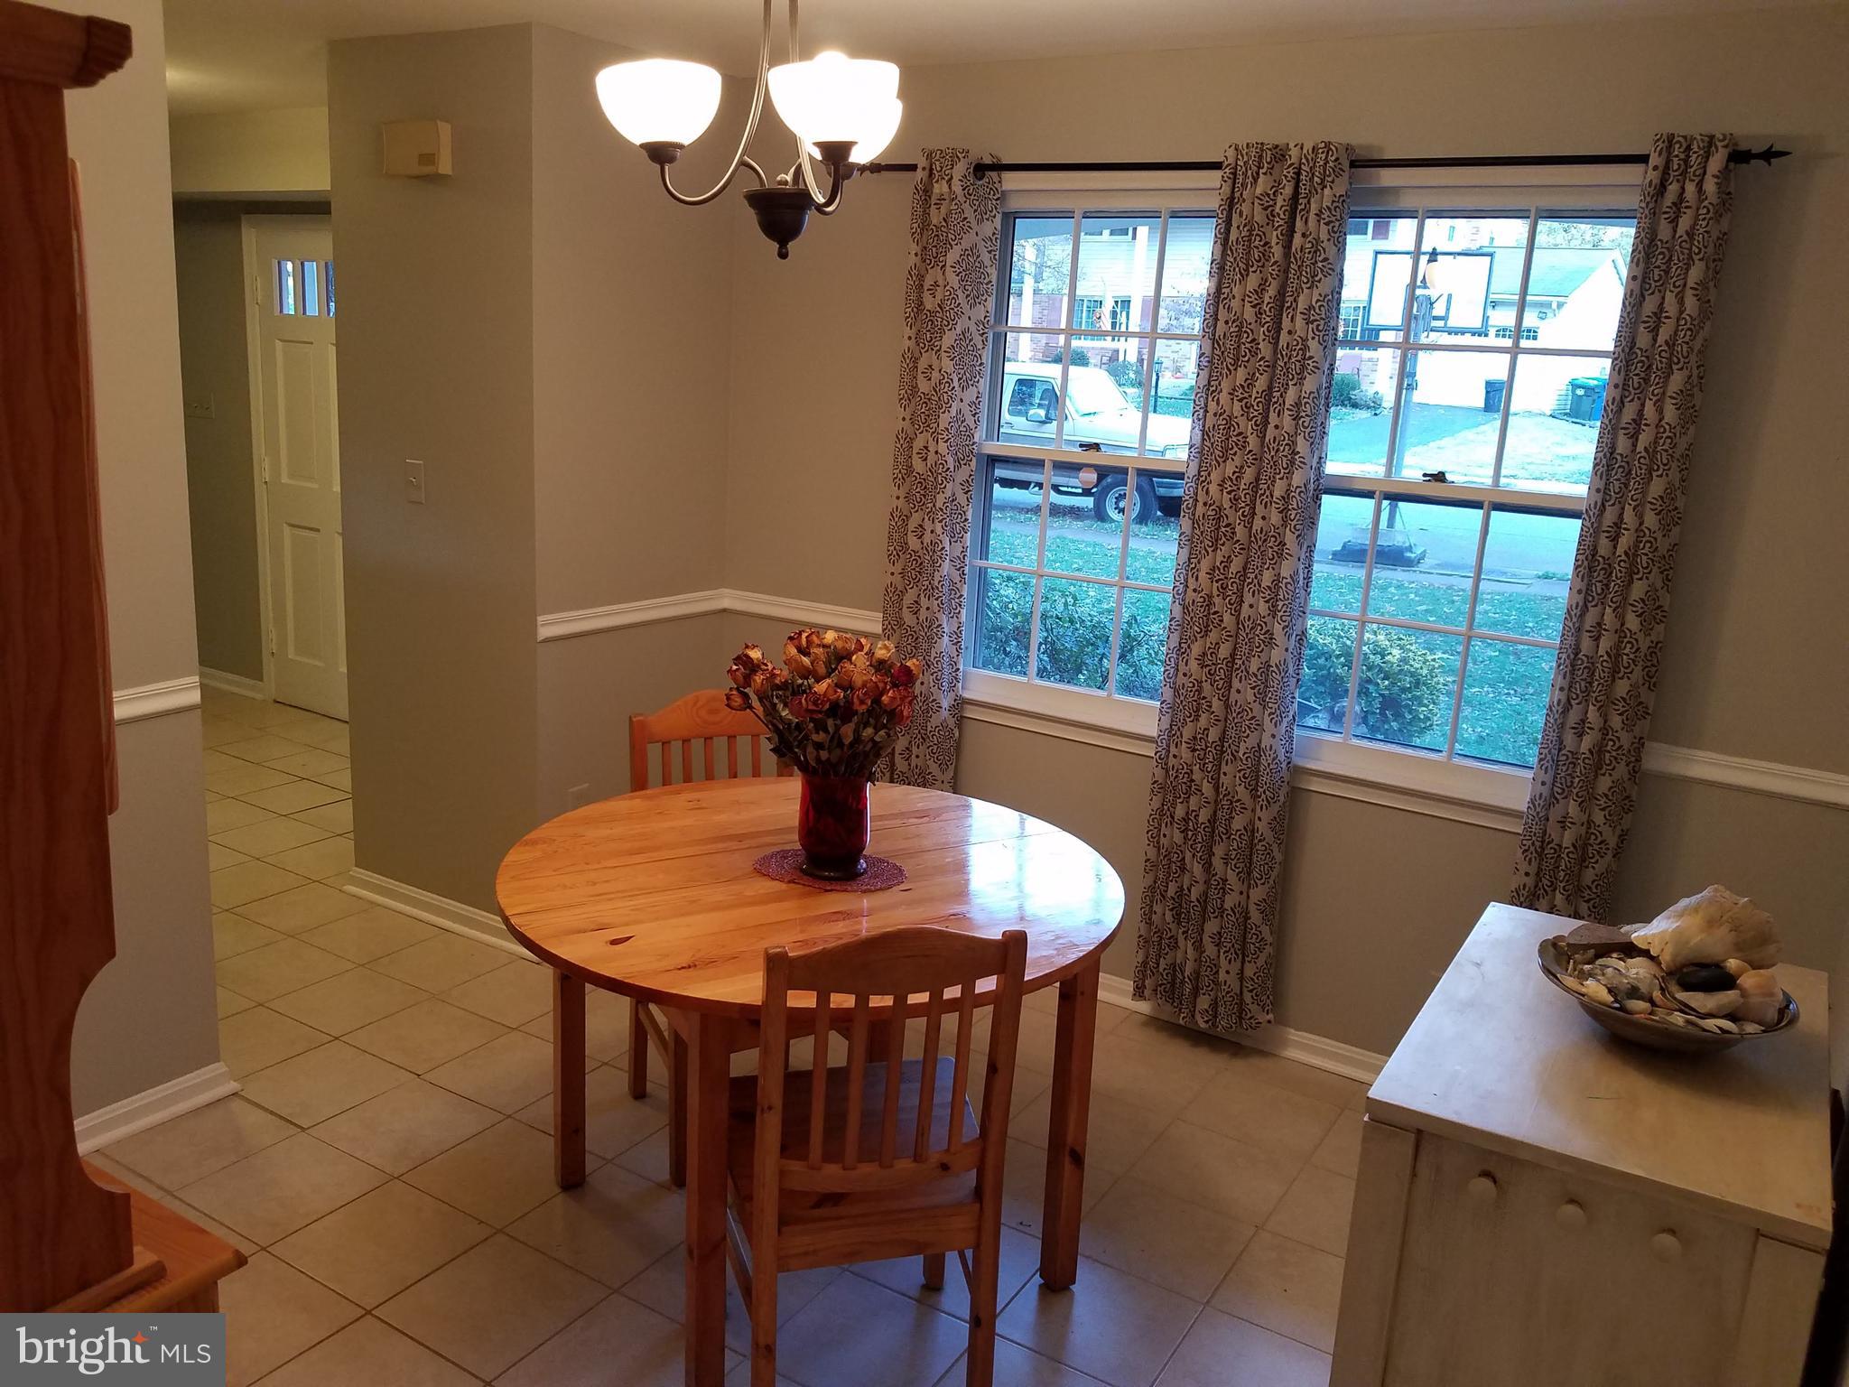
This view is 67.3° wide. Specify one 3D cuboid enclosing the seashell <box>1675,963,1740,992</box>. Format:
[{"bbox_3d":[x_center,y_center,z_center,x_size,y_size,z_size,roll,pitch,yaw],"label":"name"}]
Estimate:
[{"bbox_3d":[0.979,0.355,1.736,0.077,0.030,0.042,11,15,31],"label":"seashell"}]

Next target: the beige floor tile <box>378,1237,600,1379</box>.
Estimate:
[{"bbox_3d":[-0.771,1.100,2.495,0.298,0.015,0.298,11,15,29],"label":"beige floor tile"}]

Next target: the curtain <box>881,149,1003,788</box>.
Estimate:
[{"bbox_3d":[0.018,-0.362,3.934,0.300,2.220,0.130,12,15,29],"label":"curtain"}]

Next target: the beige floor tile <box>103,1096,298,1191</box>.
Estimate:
[{"bbox_3d":[-1.543,0.958,2.973,0.275,0.010,0.295,12,15,29],"label":"beige floor tile"}]

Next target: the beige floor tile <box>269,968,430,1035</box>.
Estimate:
[{"bbox_3d":[-1.503,0.805,3.632,0.295,0.010,0.295,12,15,29],"label":"beige floor tile"}]

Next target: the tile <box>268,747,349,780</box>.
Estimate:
[{"bbox_3d":[-2.428,0.288,5.514,0.295,0.010,0.295,12,15,29],"label":"tile"}]

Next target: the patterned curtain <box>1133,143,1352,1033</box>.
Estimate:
[{"bbox_3d":[0.789,-0.199,3.384,0.360,2.141,0.130,11,15,29],"label":"patterned curtain"}]

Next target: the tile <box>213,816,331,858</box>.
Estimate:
[{"bbox_3d":[-2.194,0.490,4.675,0.300,0.012,0.300,11,15,30],"label":"tile"}]

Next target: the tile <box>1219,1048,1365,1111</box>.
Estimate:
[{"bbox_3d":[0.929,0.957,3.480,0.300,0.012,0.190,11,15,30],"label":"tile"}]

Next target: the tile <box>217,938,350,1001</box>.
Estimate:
[{"bbox_3d":[-1.760,0.751,3.778,0.295,0.010,0.295,12,15,29],"label":"tile"}]

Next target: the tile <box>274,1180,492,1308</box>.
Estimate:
[{"bbox_3d":[-1.046,1.065,2.692,0.299,0.010,0.299,12,15,29],"label":"tile"}]

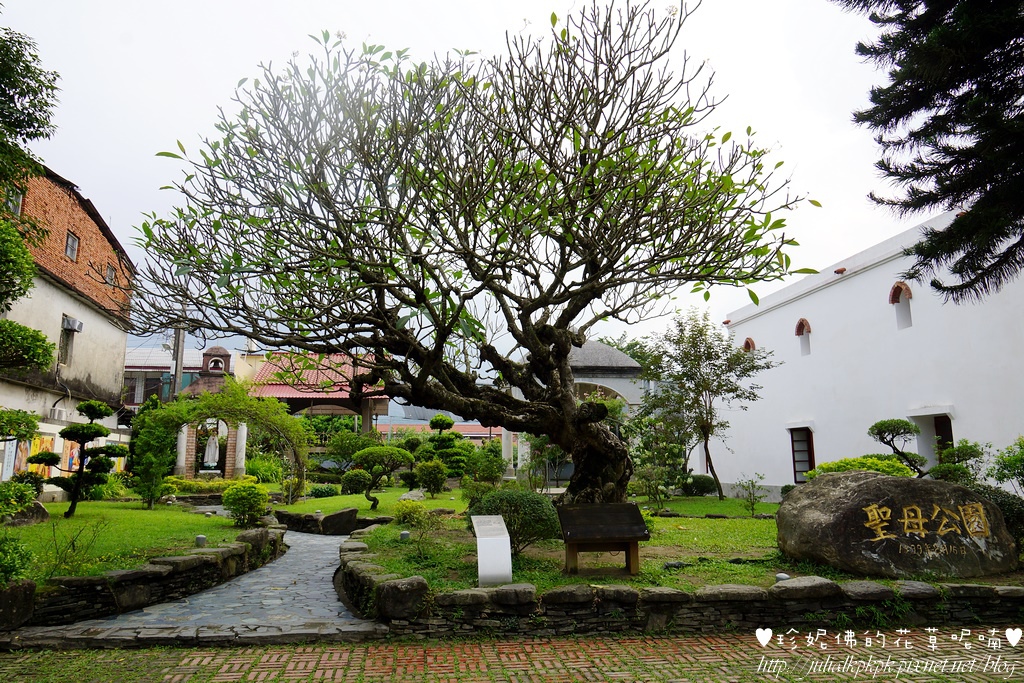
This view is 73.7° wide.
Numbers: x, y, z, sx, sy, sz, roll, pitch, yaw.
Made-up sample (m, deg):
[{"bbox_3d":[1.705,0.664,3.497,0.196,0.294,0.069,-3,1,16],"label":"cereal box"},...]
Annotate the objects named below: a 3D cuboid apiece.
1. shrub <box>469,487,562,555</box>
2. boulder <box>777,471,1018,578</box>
[{"bbox_3d":[0.042,2.324,8.827,1.196,0.815,1.100,0,-10,0],"label":"shrub"},{"bbox_3d":[4.100,1.910,7.334,2.300,1.030,1.400,-1,-10,5],"label":"boulder"}]

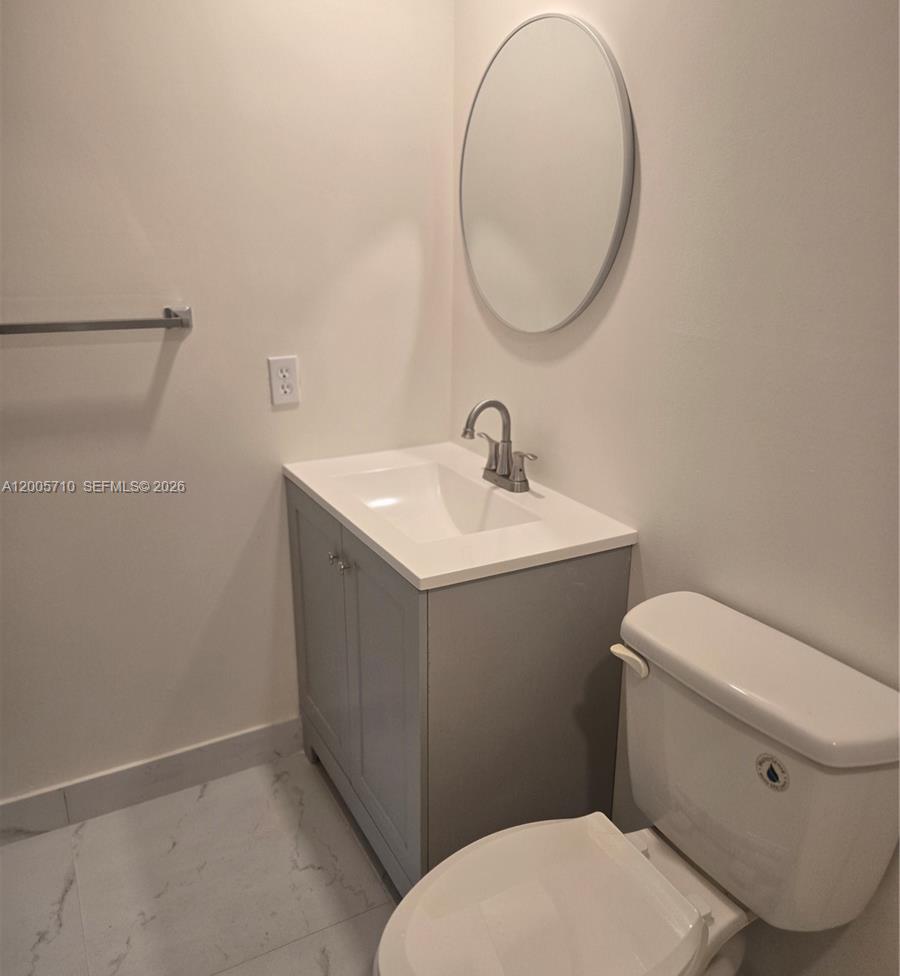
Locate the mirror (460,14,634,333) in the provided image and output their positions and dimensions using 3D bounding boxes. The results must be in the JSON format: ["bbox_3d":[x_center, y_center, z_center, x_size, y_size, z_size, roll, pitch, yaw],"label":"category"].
[{"bbox_3d":[0.177,-0.634,1.665,0.024,0.611,0.611,-9,20,-27],"label":"mirror"}]

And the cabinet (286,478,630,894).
[{"bbox_3d":[-0.026,0.427,1.895,0.468,0.813,0.752,-9,20,-27],"label":"cabinet"}]

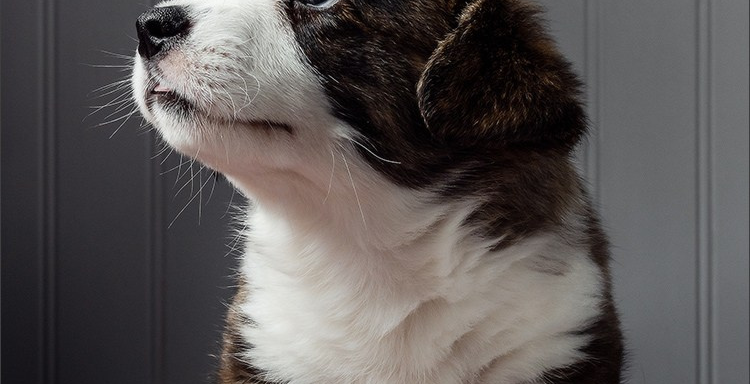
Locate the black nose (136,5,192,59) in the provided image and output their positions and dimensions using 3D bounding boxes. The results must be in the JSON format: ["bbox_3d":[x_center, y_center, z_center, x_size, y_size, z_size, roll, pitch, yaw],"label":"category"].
[{"bbox_3d":[-0.077,-0.058,0.800,0.017,0.018,0.021,7,-3,-28],"label":"black nose"}]

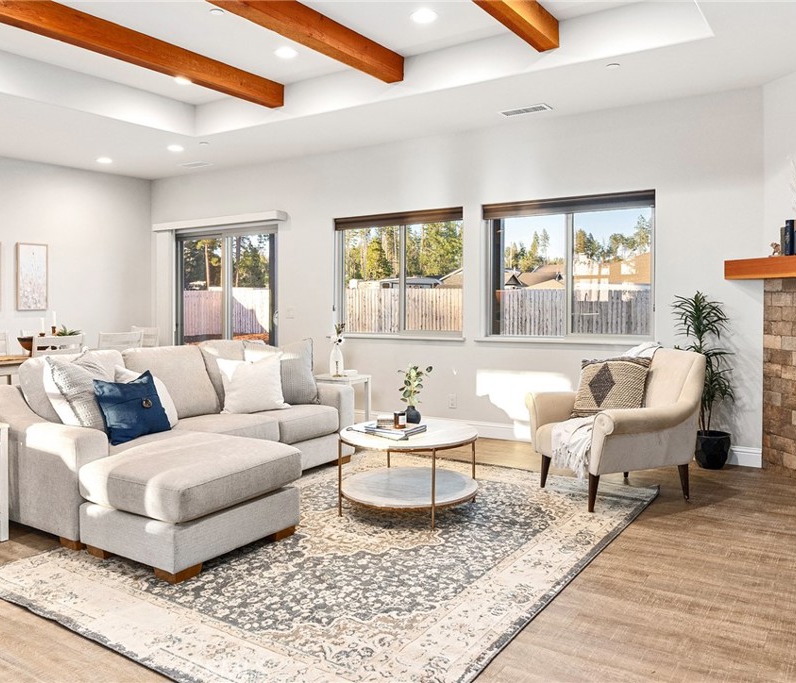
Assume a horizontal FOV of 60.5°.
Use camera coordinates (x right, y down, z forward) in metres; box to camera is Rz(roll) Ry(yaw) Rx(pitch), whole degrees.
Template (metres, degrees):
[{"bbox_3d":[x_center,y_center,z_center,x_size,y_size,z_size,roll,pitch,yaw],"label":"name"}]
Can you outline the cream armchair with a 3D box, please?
[{"bbox_3d":[1.422,0.517,4.394,0.867,0.912,0.932,-2,4,-19],"label":"cream armchair"}]

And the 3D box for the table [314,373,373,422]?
[{"bbox_3d":[-0.502,0.598,5.893,0.420,0.595,0.340,2,3,32],"label":"table"}]

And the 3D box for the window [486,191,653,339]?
[{"bbox_3d":[1.411,-0.600,5.795,1.480,1.207,0.120,2,3,32],"label":"window"}]

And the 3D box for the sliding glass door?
[{"bbox_3d":[-2.001,-0.258,7.760,1.620,2.040,0.110,1,3,33],"label":"sliding glass door"}]

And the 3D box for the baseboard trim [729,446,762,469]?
[{"bbox_3d":[2.532,0.842,4.980,0.222,0.150,0.018,2,5,33],"label":"baseboard trim"}]

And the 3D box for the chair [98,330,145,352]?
[{"bbox_3d":[-2.639,0.394,6.146,0.560,0.975,0.470,1,3,33],"label":"chair"}]

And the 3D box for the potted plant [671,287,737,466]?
[{"bbox_3d":[2.275,0.275,5.060,0.430,1.310,0.420,2,3,32],"label":"potted plant"}]

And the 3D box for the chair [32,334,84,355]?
[{"bbox_3d":[-3.040,0.431,5.895,0.520,0.979,0.455,2,5,33],"label":"chair"}]

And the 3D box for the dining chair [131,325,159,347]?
[{"bbox_3d":[-2.690,0.356,6.684,0.470,0.975,0.560,1,3,33],"label":"dining chair"}]

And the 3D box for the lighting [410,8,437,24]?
[{"bbox_3d":[0.162,-1.994,4.202,0.165,0.020,0.165,-1,4,0],"label":"lighting"}]

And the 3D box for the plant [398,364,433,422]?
[{"bbox_3d":[0.112,0.329,4.386,0.190,0.380,0.180,2,3,32],"label":"plant"}]

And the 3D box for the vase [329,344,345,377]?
[{"bbox_3d":[-0.535,0.162,5.954,0.115,0.275,0.115,2,3,32],"label":"vase"}]

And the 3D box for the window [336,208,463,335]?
[{"bbox_3d":[0.003,-0.642,6.674,1.470,1.207,0.120,2,3,32],"label":"window"}]

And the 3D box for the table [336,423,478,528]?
[{"bbox_3d":[0.068,0.771,4.089,0.835,0.475,0.835,-1,2,0],"label":"table"}]

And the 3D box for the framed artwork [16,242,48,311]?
[{"bbox_3d":[-3.862,-0.679,7.221,0.038,0.703,0.313,2,5,33],"label":"framed artwork"}]

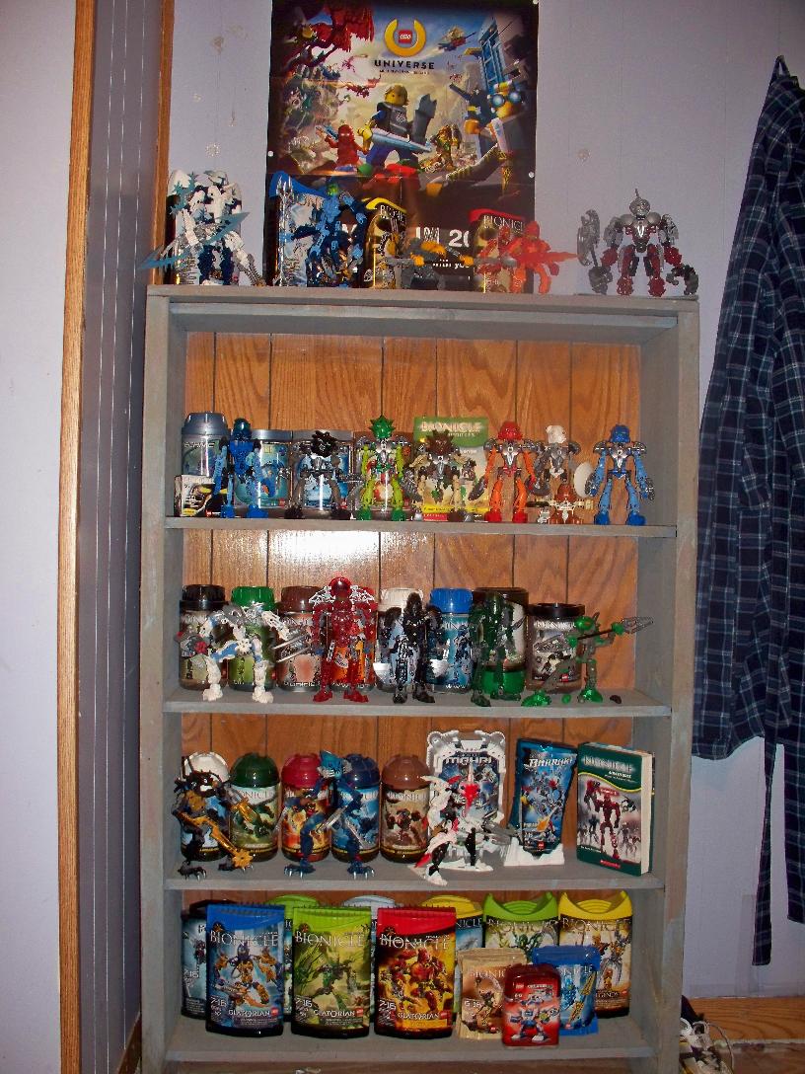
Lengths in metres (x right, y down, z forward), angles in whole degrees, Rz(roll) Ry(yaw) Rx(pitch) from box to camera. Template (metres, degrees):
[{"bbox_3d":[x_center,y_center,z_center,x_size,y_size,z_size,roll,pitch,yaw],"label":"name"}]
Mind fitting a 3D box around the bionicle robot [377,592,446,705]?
[{"bbox_3d":[0.015,0.183,1.818,0.117,0.176,0.083,1,1,-8],"label":"bionicle robot"}]

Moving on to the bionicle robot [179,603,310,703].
[{"bbox_3d":[-0.267,0.195,1.828,0.215,0.167,0.100,1,1,-4],"label":"bionicle robot"}]

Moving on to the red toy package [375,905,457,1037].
[{"bbox_3d":[0.022,0.750,1.872,0.133,0.214,0.065,1,1,-4],"label":"red toy package"}]

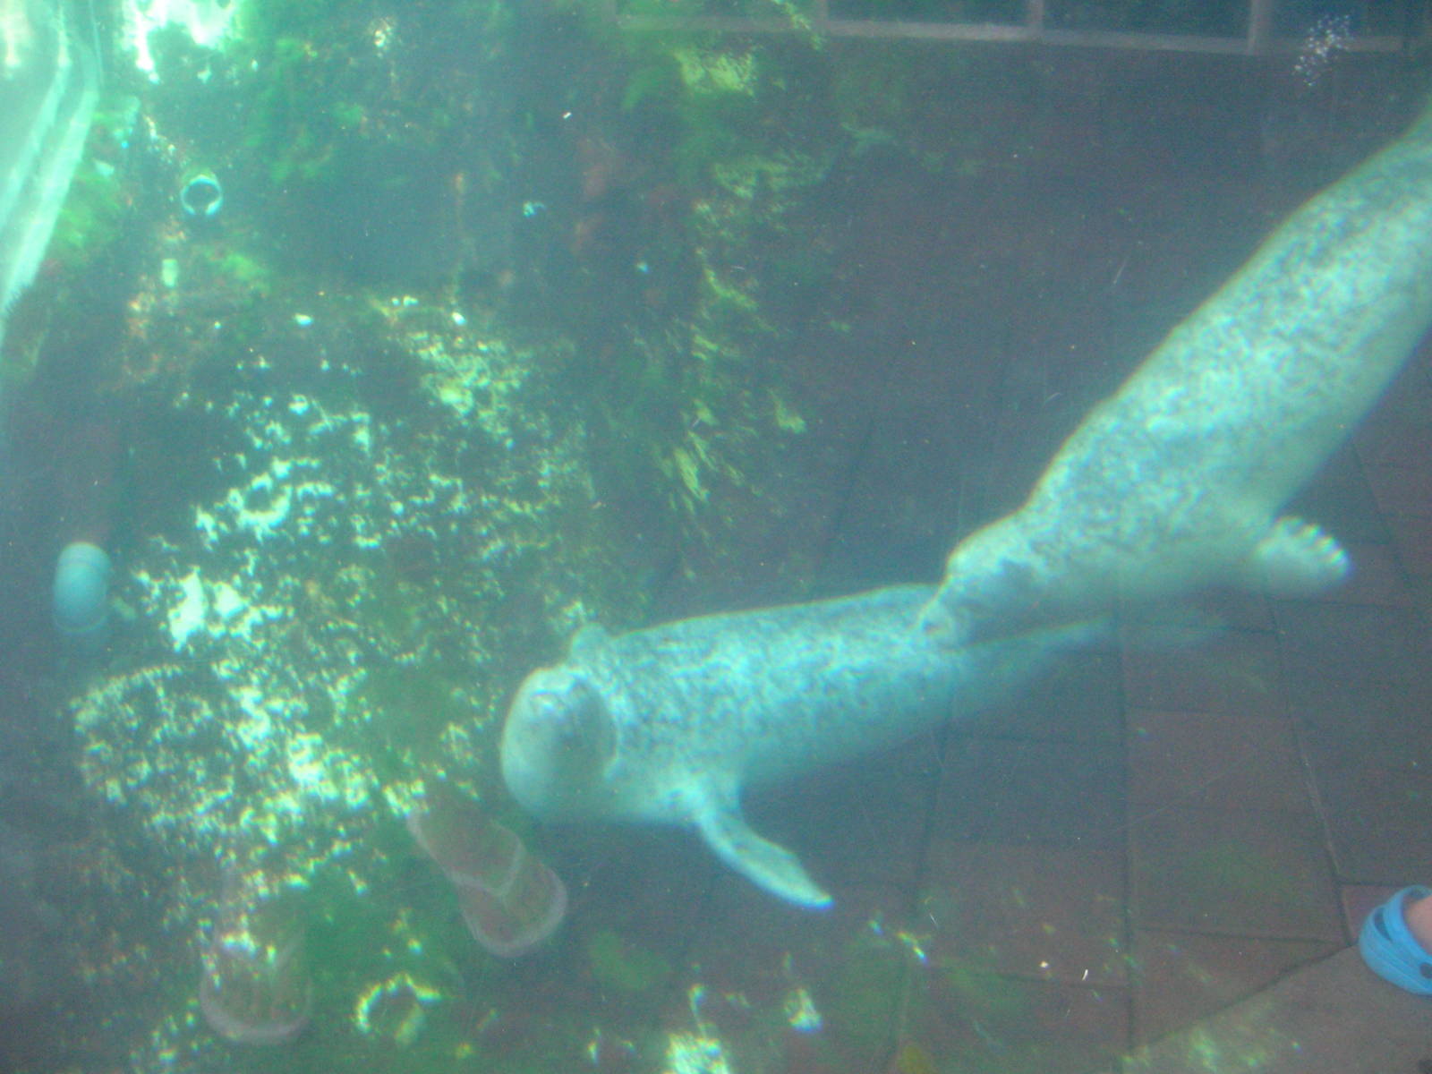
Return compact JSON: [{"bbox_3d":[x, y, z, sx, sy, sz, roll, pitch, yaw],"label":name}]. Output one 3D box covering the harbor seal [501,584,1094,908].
[{"bbox_3d":[0.270,0.377,3.100,1.500,0.410,0.520,-9,35,-24],"label":"harbor seal"}]

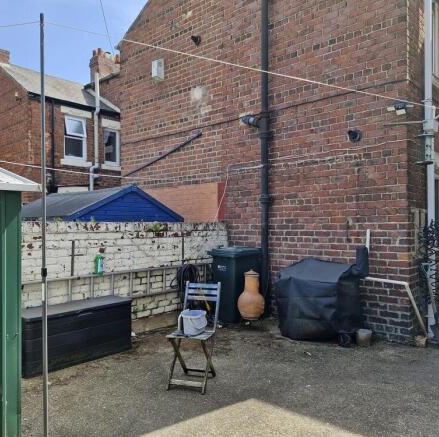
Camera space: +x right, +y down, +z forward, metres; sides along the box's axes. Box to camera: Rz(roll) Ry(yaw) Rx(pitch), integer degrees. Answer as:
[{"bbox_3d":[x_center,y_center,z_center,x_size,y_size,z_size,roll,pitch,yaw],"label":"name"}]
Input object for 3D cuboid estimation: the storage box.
[{"bbox_3d":[-1.579,1.234,4.231,0.430,0.570,1.190,-1,-2,41],"label":"storage box"}]

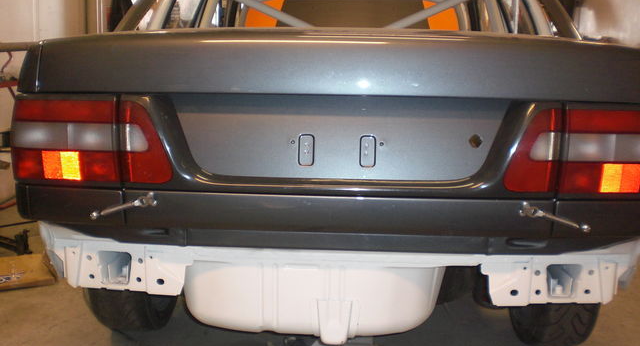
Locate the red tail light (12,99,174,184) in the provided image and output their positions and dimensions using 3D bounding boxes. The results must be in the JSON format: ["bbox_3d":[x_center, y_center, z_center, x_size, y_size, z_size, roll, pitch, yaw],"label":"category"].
[{"bbox_3d":[-0.567,-0.089,1.659,0.433,0.201,0.150,2,9,2],"label":"red tail light"}]

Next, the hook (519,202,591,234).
[{"bbox_3d":[0.548,0.104,1.556,0.156,0.068,0.050,2,9,2],"label":"hook"}]

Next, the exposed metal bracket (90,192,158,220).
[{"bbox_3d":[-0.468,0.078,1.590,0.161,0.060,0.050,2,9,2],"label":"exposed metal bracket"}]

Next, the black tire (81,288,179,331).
[{"bbox_3d":[-0.671,0.281,2.538,0.220,0.624,0.624,2,9,2],"label":"black tire"}]

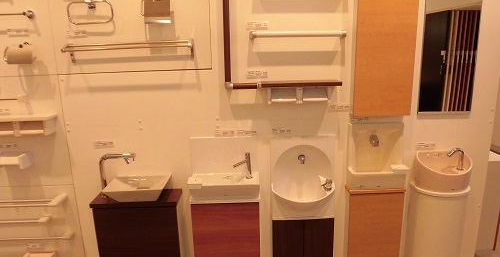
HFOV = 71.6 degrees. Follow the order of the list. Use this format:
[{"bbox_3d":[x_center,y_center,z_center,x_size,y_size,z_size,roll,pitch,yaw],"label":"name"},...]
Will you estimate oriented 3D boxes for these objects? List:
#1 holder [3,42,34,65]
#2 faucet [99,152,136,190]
[{"bbox_3d":[-1.159,-0.381,1.768,0.143,0.108,0.118,-2,13,-1],"label":"holder"},{"bbox_3d":[-0.727,0.256,1.927,0.212,0.253,0.049,-2,13,-1],"label":"faucet"}]

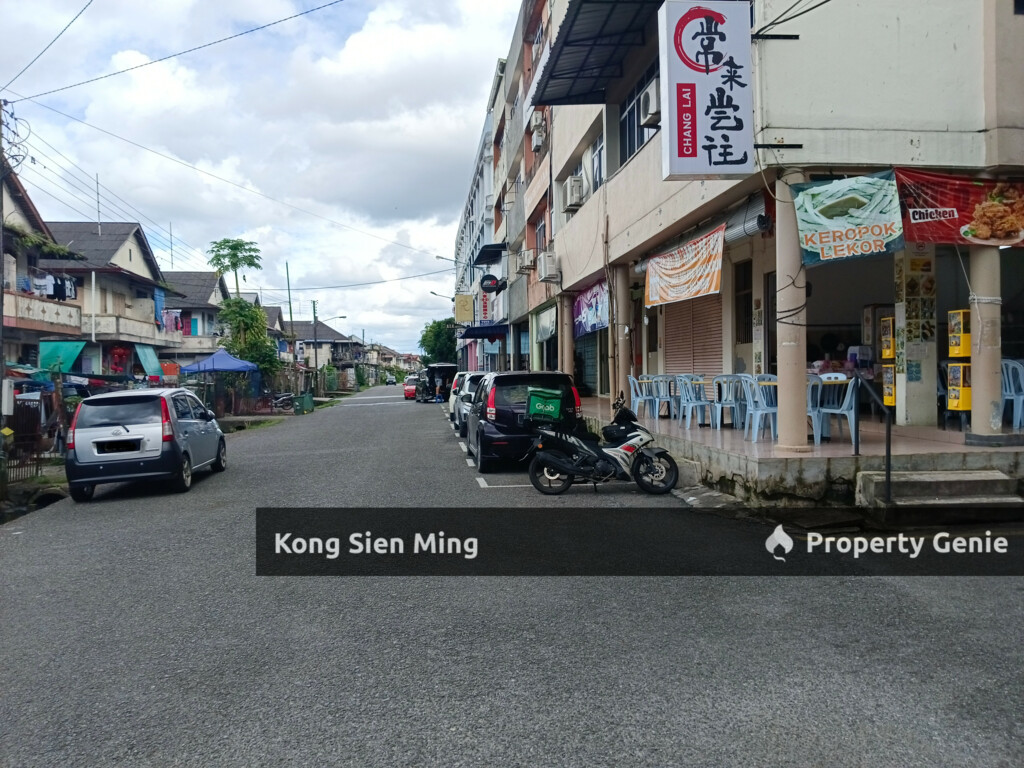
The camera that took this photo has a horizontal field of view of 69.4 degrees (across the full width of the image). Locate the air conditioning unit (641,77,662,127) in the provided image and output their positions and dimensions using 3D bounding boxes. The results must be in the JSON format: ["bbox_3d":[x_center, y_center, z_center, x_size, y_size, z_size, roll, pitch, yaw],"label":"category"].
[{"bbox_3d":[2.246,-4.313,11.391,0.290,0.540,0.800,-1,1,-7],"label":"air conditioning unit"}]

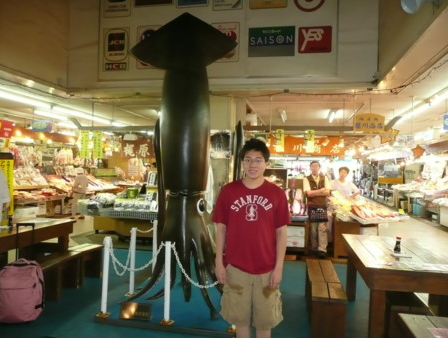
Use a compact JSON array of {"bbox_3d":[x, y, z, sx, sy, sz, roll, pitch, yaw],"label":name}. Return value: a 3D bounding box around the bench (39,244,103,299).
[{"bbox_3d":[-1.876,1.235,4.234,0.290,0.430,1.300,2,0,12],"label":"bench"}]

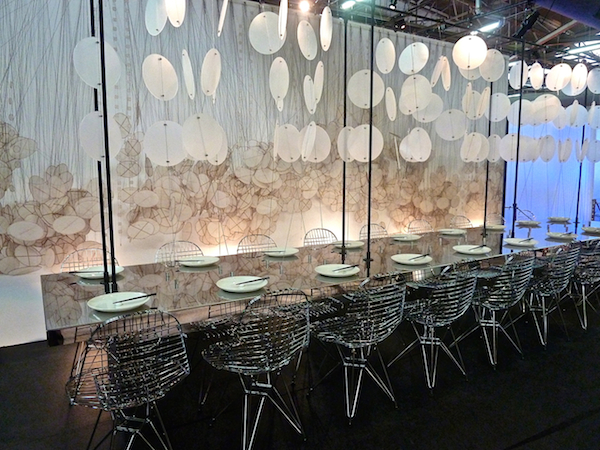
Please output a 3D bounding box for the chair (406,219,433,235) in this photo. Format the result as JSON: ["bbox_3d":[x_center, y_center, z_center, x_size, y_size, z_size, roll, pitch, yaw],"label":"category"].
[{"bbox_3d":[1.392,0.384,4.341,0.485,0.830,0.530,-5,9,-31],"label":"chair"}]

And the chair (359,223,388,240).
[{"bbox_3d":[0.823,0.433,3.933,0.480,0.825,0.530,-5,9,-31],"label":"chair"}]

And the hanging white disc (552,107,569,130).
[{"bbox_3d":[2.682,-1.104,4.470,0.250,0.250,0.012,-4,6,-25],"label":"hanging white disc"}]

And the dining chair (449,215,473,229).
[{"bbox_3d":[1.859,0.349,4.554,0.480,0.825,0.530,-5,9,-31],"label":"dining chair"}]

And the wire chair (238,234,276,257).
[{"bbox_3d":[-0.205,0.516,3.352,0.485,0.830,0.530,-5,9,-31],"label":"wire chair"}]

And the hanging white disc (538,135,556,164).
[{"bbox_3d":[2.328,-0.717,4.070,0.010,0.250,0.250,0,8,-3],"label":"hanging white disc"}]

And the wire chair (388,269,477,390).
[{"bbox_3d":[0.832,0.580,2.823,0.480,0.825,0.530,-5,9,-31],"label":"wire chair"}]

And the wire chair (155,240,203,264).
[{"bbox_3d":[-0.726,0.559,3.029,0.485,0.830,0.530,-5,9,-31],"label":"wire chair"}]

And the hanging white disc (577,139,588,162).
[{"bbox_3d":[2.962,-0.779,4.530,0.012,0.250,0.250,16,16,41],"label":"hanging white disc"}]

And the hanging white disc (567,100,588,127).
[{"bbox_3d":[2.892,-1.142,4.520,0.250,0.250,0.012,0,1,-3],"label":"hanging white disc"}]

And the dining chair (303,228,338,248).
[{"bbox_3d":[0.305,0.474,3.623,0.480,0.825,0.530,-5,9,-31],"label":"dining chair"}]

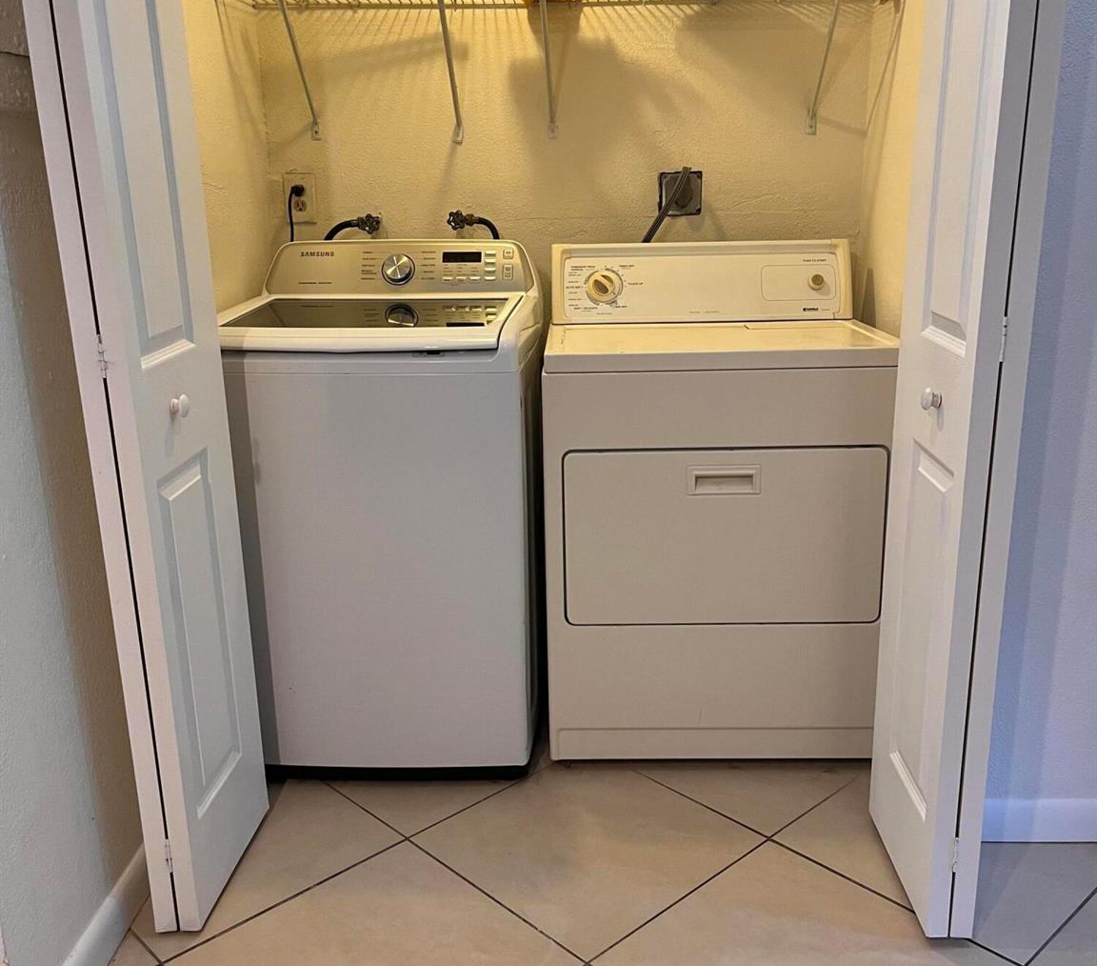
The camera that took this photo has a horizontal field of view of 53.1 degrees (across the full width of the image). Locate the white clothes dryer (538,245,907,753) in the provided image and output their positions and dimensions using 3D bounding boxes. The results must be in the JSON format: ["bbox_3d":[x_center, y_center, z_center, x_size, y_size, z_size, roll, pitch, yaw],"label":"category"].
[{"bbox_3d":[0.378,0.000,2.629,0.739,1.094,0.701,-1,16,2],"label":"white clothes dryer"}]

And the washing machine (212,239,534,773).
[{"bbox_3d":[-0.351,0.013,2.597,0.687,1.119,0.737,-1,16,2],"label":"washing machine"}]

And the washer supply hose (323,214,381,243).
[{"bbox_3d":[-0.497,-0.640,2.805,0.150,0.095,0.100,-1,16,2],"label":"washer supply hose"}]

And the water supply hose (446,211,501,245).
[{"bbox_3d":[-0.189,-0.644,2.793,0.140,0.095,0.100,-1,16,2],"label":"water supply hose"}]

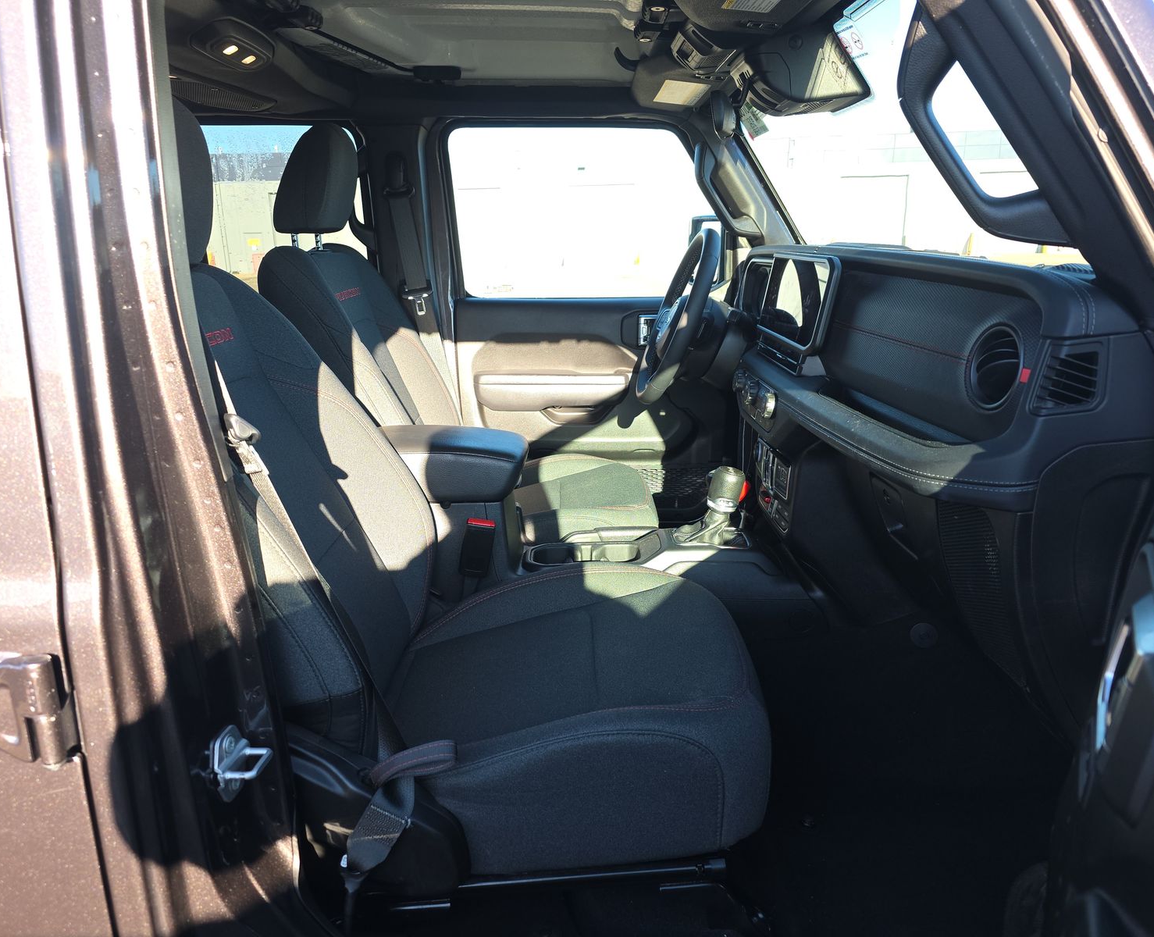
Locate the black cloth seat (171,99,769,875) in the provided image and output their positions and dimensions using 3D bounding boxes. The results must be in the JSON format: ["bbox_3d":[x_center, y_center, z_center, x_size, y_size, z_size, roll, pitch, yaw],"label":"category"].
[{"bbox_3d":[-0.184,-0.033,1.019,0.806,0.836,0.541,0,15,1],"label":"black cloth seat"}]

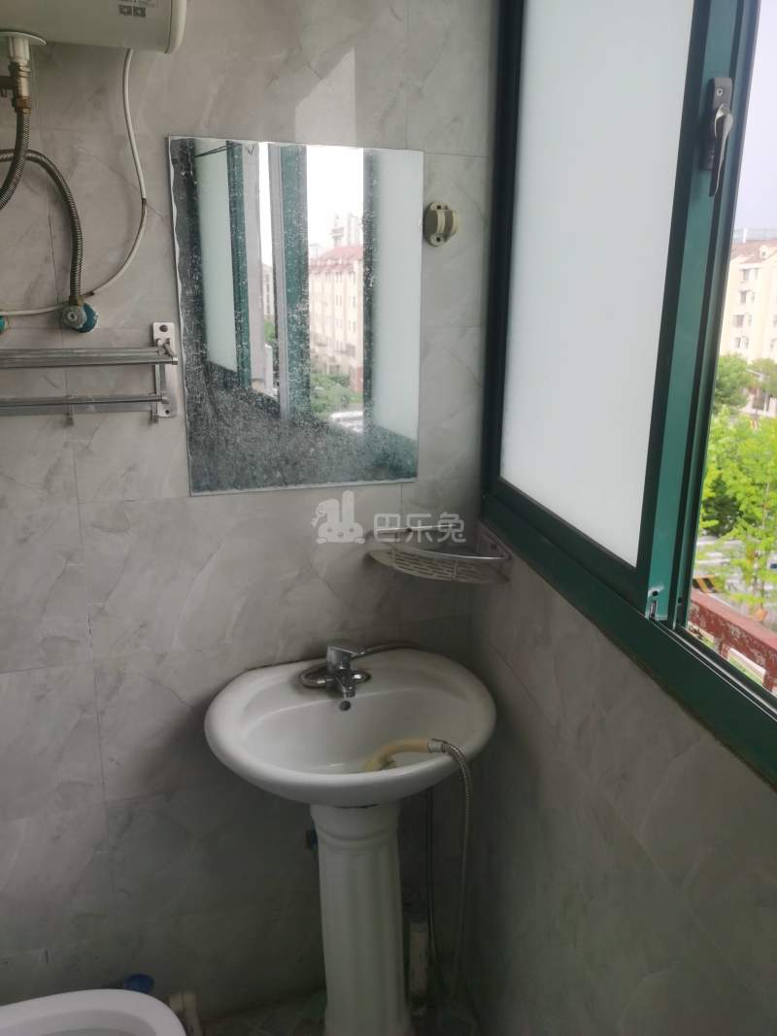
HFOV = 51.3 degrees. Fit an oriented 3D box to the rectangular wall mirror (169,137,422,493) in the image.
[{"bbox_3d":[-0.145,-0.345,1.450,0.443,0.603,0.020,-5,16,-18],"label":"rectangular wall mirror"}]

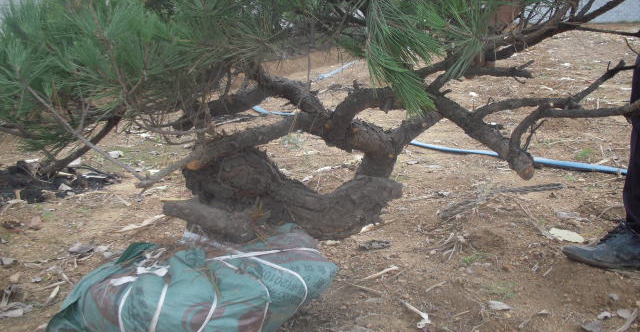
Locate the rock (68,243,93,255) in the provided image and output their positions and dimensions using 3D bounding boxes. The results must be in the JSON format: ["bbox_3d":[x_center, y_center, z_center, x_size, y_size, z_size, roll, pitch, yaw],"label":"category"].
[{"bbox_3d":[-0.630,0.217,1.848,0.058,0.022,0.036,0,18,0],"label":"rock"}]

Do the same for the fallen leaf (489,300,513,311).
[{"bbox_3d":[0.444,0.344,1.729,0.058,0.014,0.032,9,19,27],"label":"fallen leaf"}]

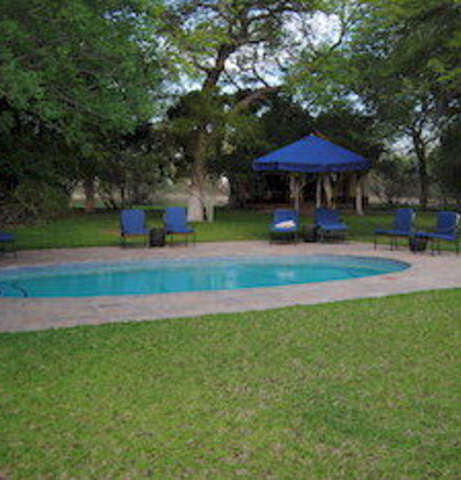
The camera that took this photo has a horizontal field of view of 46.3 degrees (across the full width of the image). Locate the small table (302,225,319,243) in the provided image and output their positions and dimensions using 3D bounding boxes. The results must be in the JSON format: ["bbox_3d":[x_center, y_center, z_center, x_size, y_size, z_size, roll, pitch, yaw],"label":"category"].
[{"bbox_3d":[2.230,-0.185,15.052,0.450,0.480,0.450,0,6,0],"label":"small table"}]

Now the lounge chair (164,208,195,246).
[{"bbox_3d":[-1.357,-0.338,14.433,0.680,0.940,0.850,-2,6,-17],"label":"lounge chair"}]

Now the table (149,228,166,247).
[{"bbox_3d":[-1.922,-0.065,14.258,0.380,0.430,0.380,0,5,0],"label":"table"}]

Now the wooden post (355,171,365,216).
[{"bbox_3d":[7.050,-2.509,28.893,0.380,2.450,0.380,0,6,0],"label":"wooden post"}]

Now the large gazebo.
[{"bbox_3d":[4.600,-3.625,29.790,6.500,4.500,6.500,0,6,0],"label":"large gazebo"}]

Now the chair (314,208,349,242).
[{"bbox_3d":[2.824,-0.400,15.080,0.680,0.940,0.850,-1,6,-13],"label":"chair"}]

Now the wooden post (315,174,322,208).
[{"bbox_3d":[4.877,-2.517,29.896,0.220,2.350,0.220,0,5,0],"label":"wooden post"}]

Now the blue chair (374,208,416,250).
[{"bbox_3d":[4.098,-0.248,13.437,0.820,0.950,0.660,-3,6,-30],"label":"blue chair"}]

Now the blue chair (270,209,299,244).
[{"bbox_3d":[1.450,-0.343,14.483,0.680,0.940,0.850,1,6,12],"label":"blue chair"}]

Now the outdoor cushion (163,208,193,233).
[{"bbox_3d":[-1.330,-0.532,14.164,0.640,0.680,0.680,-2,6,-17],"label":"outdoor cushion"}]

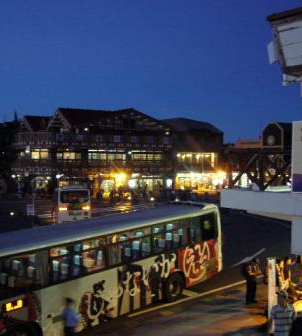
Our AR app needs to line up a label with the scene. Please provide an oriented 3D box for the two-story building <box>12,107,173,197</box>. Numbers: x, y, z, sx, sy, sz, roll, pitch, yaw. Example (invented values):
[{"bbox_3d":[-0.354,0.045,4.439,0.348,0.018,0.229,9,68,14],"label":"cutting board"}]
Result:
[{"bbox_3d":[-8.600,-2.100,63.500,19.800,11.700,13.000,0,0,-22],"label":"two-story building"}]

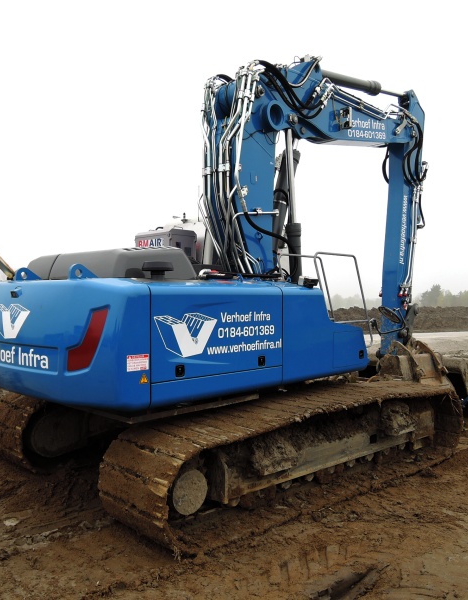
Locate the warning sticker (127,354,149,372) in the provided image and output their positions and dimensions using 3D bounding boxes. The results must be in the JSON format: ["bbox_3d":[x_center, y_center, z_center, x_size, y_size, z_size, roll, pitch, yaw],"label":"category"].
[{"bbox_3d":[-0.713,0.474,4.140,0.190,0.120,0.010,0,0,-42],"label":"warning sticker"}]

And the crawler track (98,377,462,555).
[{"bbox_3d":[0.914,1.535,6.000,4.700,0.970,0.950,0,0,-43],"label":"crawler track"}]

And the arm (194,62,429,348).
[{"bbox_3d":[1.540,-1.420,8.450,0.880,4.700,5.050,0,0,44],"label":"arm"}]

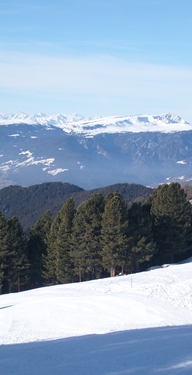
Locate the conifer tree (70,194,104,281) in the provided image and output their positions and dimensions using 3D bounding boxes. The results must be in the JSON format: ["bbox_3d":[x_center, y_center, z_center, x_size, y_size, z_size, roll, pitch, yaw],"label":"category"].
[{"bbox_3d":[-1.050,6.270,109.000,4.210,10.840,4.000,0,4,0],"label":"conifer tree"}]

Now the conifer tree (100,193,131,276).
[{"bbox_3d":[2.330,5.820,108.000,3.680,10.420,3.680,0,3,0],"label":"conifer tree"}]

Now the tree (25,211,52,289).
[{"bbox_3d":[-7.180,7.800,110.000,3.750,9.860,3.750,0,3,0],"label":"tree"}]

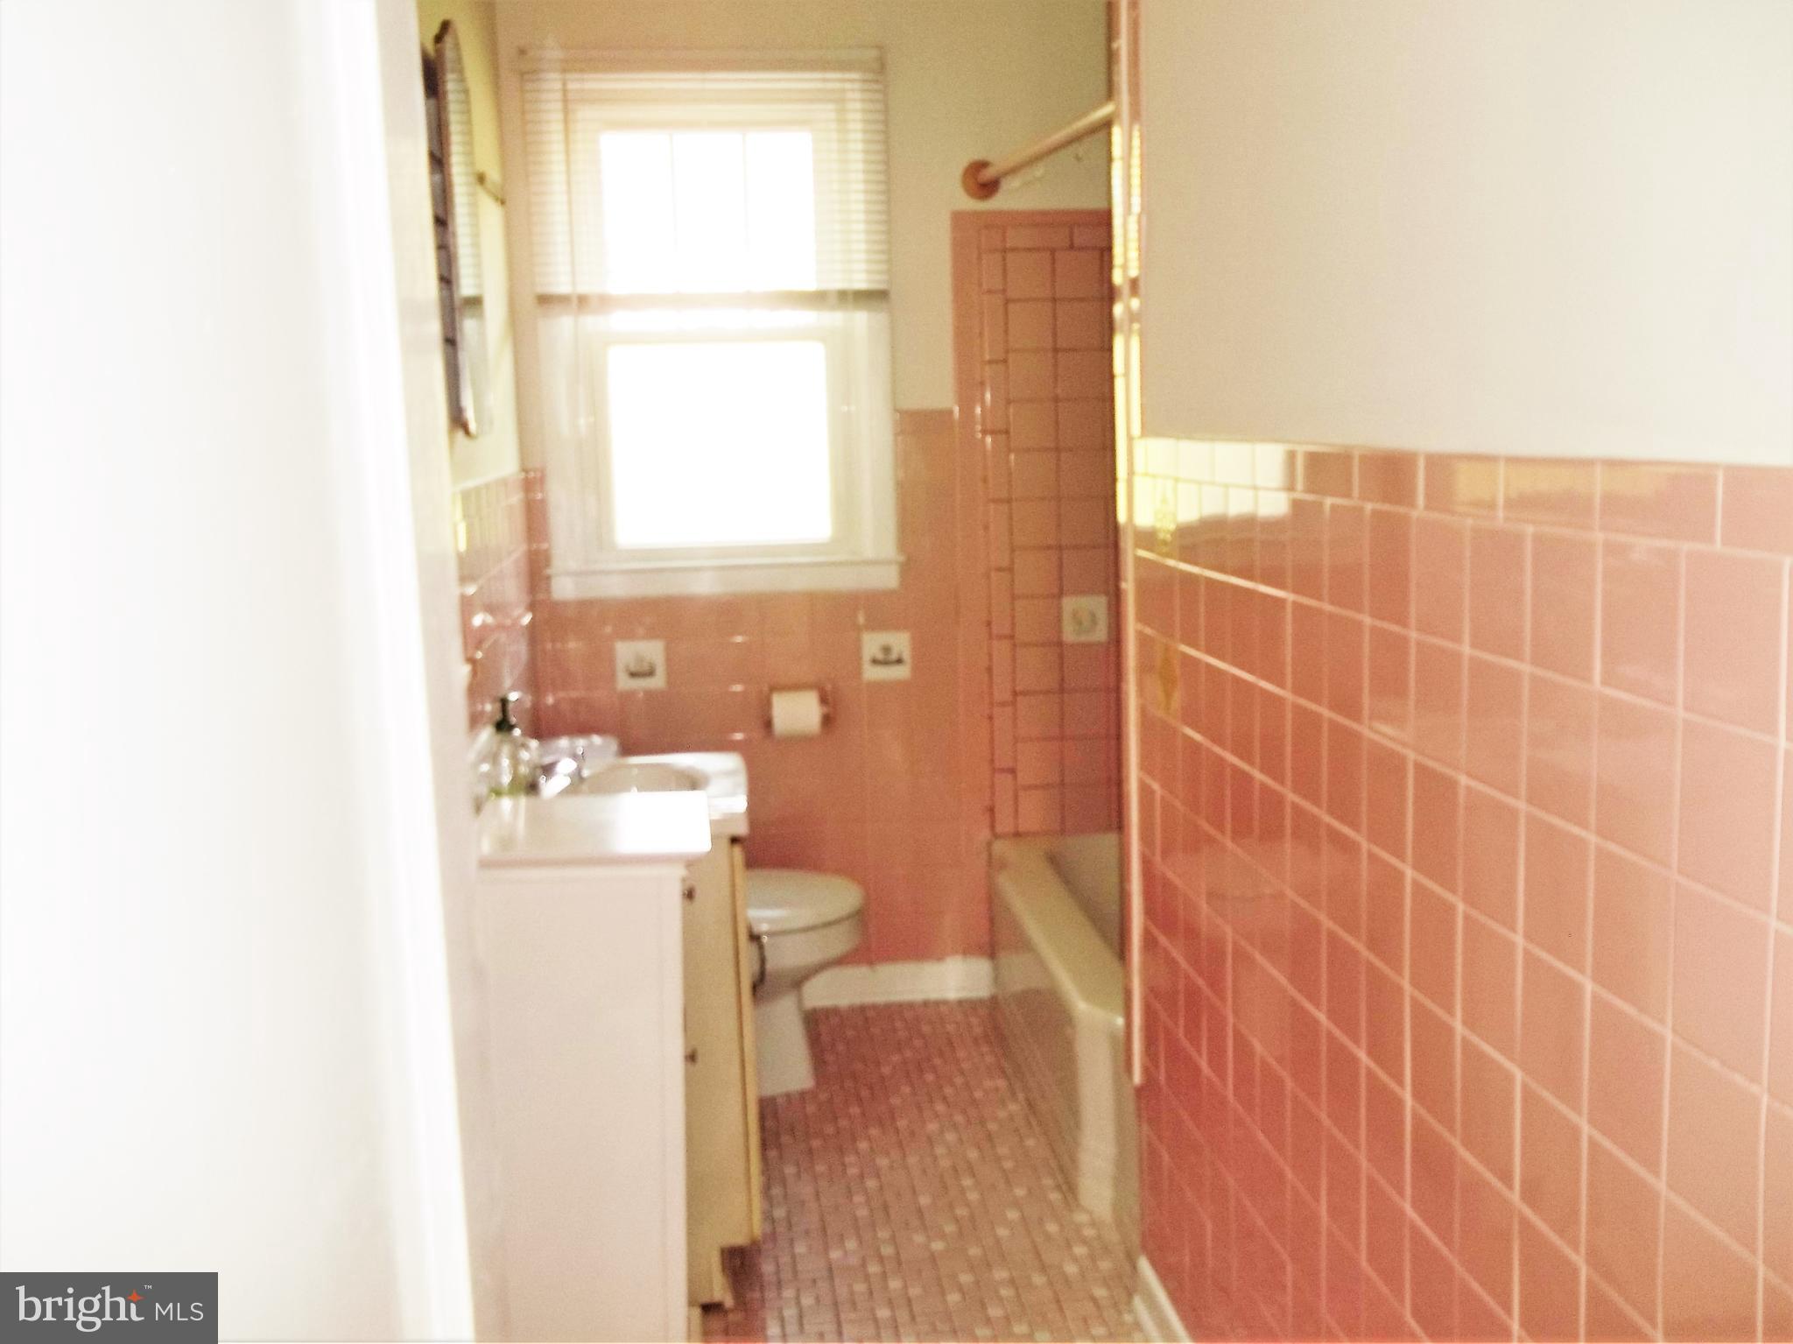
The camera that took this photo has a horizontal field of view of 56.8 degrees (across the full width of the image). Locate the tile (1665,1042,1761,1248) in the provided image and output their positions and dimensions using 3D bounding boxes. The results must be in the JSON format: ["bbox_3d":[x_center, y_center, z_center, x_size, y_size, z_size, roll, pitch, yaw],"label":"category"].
[{"bbox_3d":[0.532,0.305,1.067,0.010,0.107,0.105,-3,9,-6],"label":"tile"}]

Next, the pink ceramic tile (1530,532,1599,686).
[{"bbox_3d":[0.496,-0.050,1.223,0.010,0.107,0.105,-3,9,-6],"label":"pink ceramic tile"}]

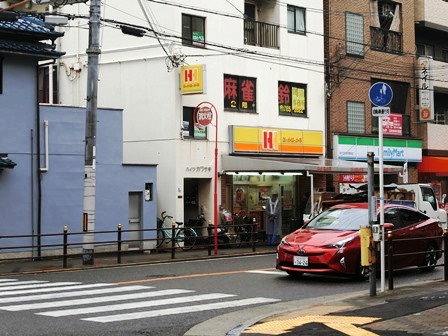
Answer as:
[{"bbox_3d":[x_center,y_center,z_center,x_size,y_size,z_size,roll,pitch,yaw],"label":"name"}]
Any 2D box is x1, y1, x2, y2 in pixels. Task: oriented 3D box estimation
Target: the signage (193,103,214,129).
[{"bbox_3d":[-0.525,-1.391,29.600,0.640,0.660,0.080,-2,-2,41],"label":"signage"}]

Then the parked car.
[{"bbox_3d":[2.758,1.405,22.018,1.760,1.470,4.540,-1,-1,36],"label":"parked car"}]

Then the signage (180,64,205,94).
[{"bbox_3d":[-0.956,-2.640,32.952,0.890,0.840,0.160,-2,-2,41],"label":"signage"}]

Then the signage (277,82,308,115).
[{"bbox_3d":[2.361,-2.327,37.512,0.060,1.204,1.632,-2,-2,41],"label":"signage"}]

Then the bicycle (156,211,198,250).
[{"bbox_3d":[-1.552,1.858,32.400,1.720,1.100,0.570,-1,-1,30],"label":"bicycle"}]

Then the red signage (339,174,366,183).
[{"bbox_3d":[4.729,0.407,40.094,0.060,0.308,1.872,-2,-2,41],"label":"red signage"}]

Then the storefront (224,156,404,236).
[{"bbox_3d":[2.990,0.998,35.688,3.200,2.794,5.636,-2,-2,41],"label":"storefront"}]

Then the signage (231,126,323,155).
[{"bbox_3d":[1.791,-0.883,36.623,0.240,0.872,4.842,-2,-2,41],"label":"signage"}]

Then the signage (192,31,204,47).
[{"bbox_3d":[-0.781,-3.962,33.923,0.030,0.484,0.538,-2,-2,41],"label":"signage"}]

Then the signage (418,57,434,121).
[{"bbox_3d":[8.000,-3.169,43.585,0.500,2.508,0.280,-2,-2,41],"label":"signage"}]

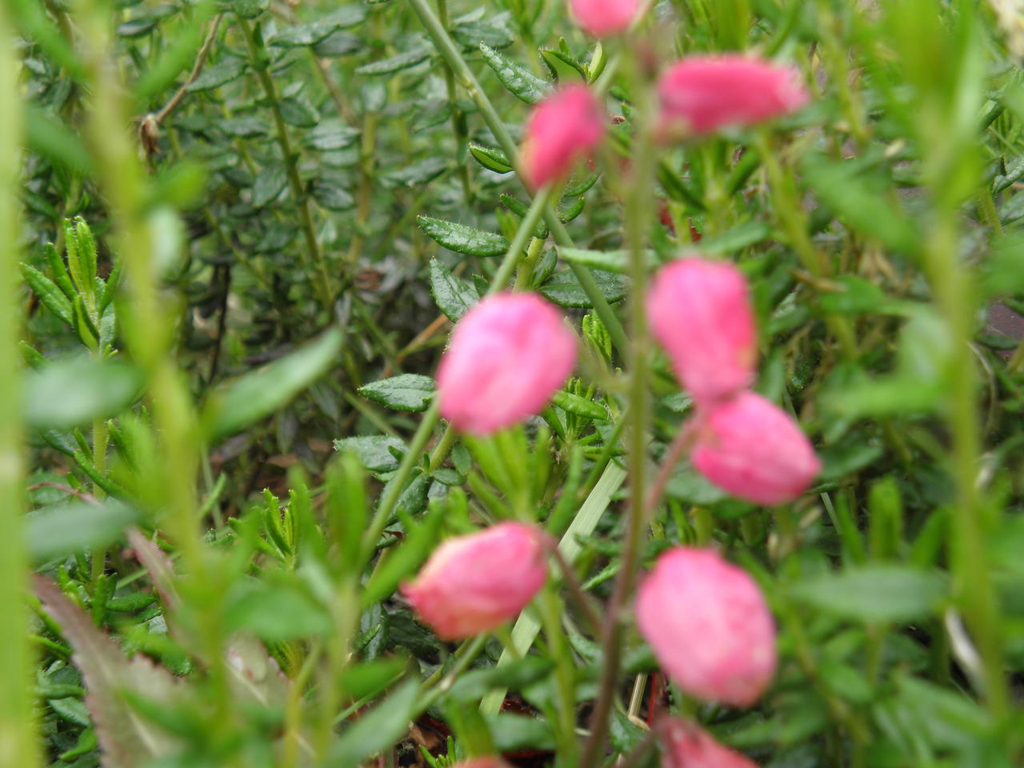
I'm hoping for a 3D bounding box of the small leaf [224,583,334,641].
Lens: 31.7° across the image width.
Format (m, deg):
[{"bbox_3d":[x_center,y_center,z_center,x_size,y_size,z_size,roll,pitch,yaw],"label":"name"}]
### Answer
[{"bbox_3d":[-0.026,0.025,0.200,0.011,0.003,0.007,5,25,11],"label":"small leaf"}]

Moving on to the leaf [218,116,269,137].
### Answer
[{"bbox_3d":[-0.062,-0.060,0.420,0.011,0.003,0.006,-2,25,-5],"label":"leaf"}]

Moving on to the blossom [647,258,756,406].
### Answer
[{"bbox_3d":[0.016,-0.005,0.156,0.009,0.013,0.009,-12,-6,0],"label":"blossom"}]

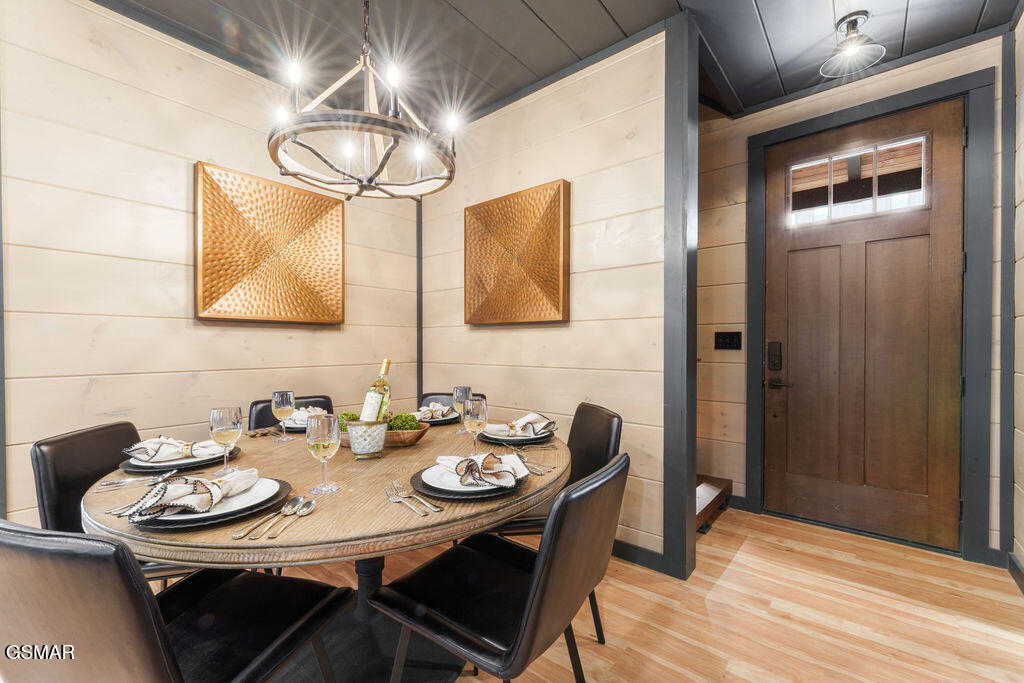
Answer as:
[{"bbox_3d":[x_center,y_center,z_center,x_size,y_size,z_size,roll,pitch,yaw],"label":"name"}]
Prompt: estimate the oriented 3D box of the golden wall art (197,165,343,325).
[{"bbox_3d":[-1.394,-0.522,2.377,0.070,0.800,0.800,0,0,39],"label":"golden wall art"}]

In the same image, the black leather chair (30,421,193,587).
[{"bbox_3d":[-1.265,0.738,1.495,0.560,0.815,0.460,0,0,-6],"label":"black leather chair"}]

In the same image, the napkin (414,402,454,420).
[{"bbox_3d":[-0.385,0.337,1.970,0.135,0.058,0.220,0,0,45],"label":"napkin"}]

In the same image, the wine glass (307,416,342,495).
[{"bbox_3d":[-0.492,0.291,1.045,0.081,0.188,0.081,0,0,0],"label":"wine glass"}]

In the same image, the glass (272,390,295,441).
[{"bbox_3d":[-0.891,0.291,1.556,0.081,0.188,0.081,0,0,0],"label":"glass"}]

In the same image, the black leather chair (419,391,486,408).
[{"bbox_3d":[-0.374,0.734,2.092,0.460,0.840,0.550,0,0,7],"label":"black leather chair"}]

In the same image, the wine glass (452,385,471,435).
[{"bbox_3d":[-0.217,0.300,1.769,0.088,0.200,0.088,0,0,0],"label":"wine glass"}]

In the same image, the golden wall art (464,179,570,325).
[{"bbox_3d":[0.006,-0.523,2.550,0.800,0.800,0.070,0,0,39],"label":"golden wall art"}]

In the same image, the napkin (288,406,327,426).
[{"bbox_3d":[-0.930,0.337,1.820,0.135,0.060,0.220,0,0,-41],"label":"napkin"}]

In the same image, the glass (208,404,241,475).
[{"bbox_3d":[-0.840,0.291,1.172,0.081,0.188,0.081,0,0,0],"label":"glass"}]

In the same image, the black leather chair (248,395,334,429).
[{"bbox_3d":[-0.991,0.734,1.977,0.460,0.840,0.550,0,0,-45],"label":"black leather chair"}]

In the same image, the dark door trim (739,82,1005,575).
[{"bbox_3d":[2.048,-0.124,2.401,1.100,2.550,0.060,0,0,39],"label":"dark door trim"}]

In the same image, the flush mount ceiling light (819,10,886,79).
[{"bbox_3d":[1.692,-1.493,1.971,0.260,0.230,0.260,0,0,39],"label":"flush mount ceiling light"}]

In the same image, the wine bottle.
[{"bbox_3d":[-0.487,0.201,1.415,0.074,0.305,0.074,15,-2,16],"label":"wine bottle"}]

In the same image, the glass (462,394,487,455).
[{"bbox_3d":[-0.123,0.291,1.335,0.081,0.188,0.081,0,0,0],"label":"glass"}]

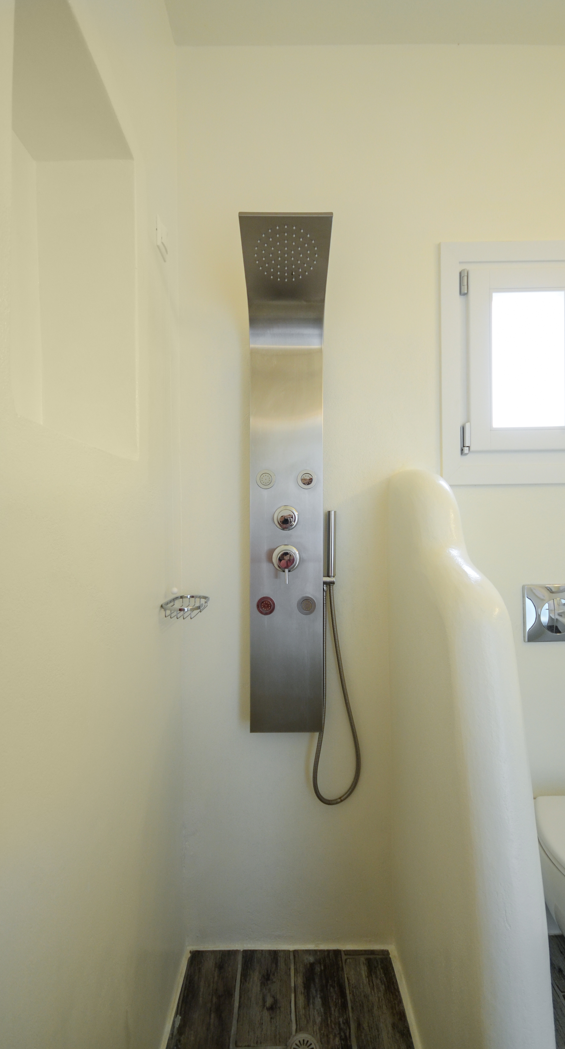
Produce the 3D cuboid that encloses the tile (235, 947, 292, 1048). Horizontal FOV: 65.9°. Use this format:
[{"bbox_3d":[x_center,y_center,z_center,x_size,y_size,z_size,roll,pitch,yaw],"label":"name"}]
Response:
[{"bbox_3d":[-0.048,1.316,1.219,0.147,0.010,0.250,0,1,0],"label":"tile"}]

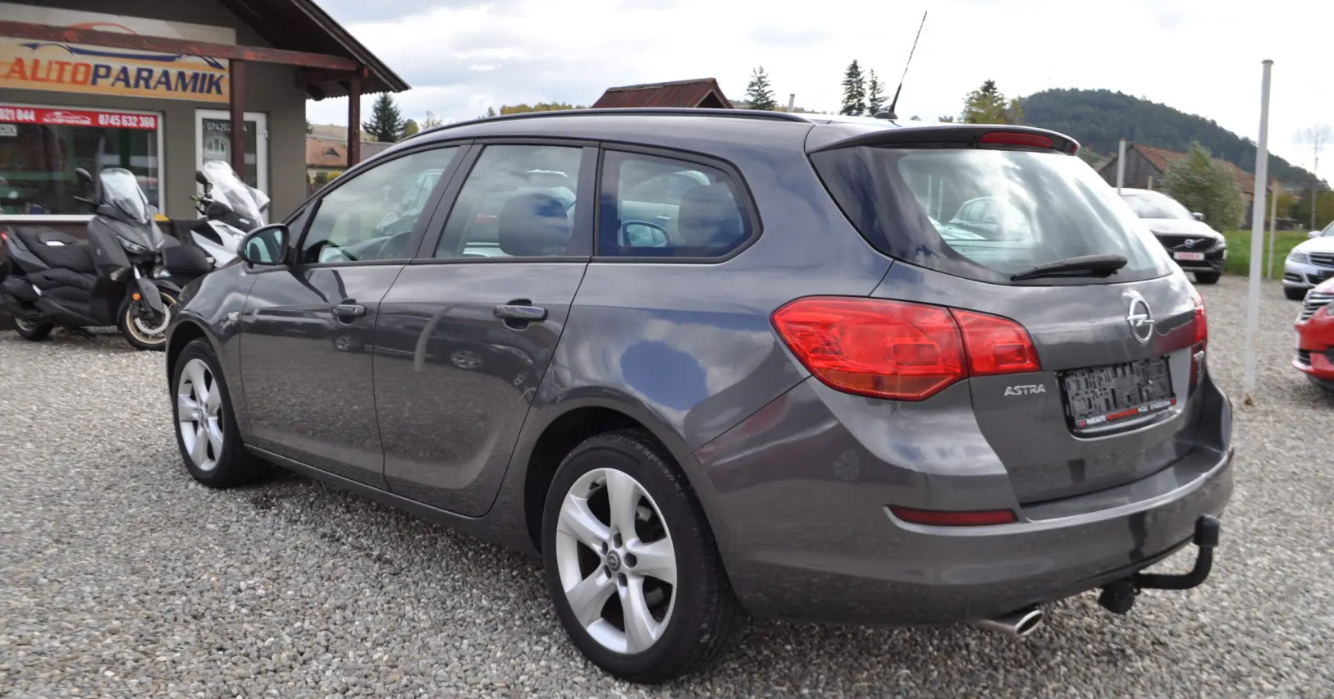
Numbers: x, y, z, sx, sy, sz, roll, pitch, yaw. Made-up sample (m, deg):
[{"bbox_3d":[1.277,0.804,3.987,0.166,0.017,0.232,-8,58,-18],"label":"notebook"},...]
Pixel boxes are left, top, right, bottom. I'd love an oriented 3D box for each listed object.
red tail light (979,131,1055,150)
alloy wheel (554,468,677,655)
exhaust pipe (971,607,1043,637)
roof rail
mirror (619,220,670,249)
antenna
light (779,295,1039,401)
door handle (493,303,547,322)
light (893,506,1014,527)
[{"bbox_3d":[0.922,-0.546,3.188,0.335,0.036,0.045,-6,10,-42],"label":"red tail light"},{"bbox_3d":[-0.076,0.543,3.237,0.190,0.480,0.480,-6,10,-42],"label":"alloy wheel"},{"bbox_3d":[0.780,0.627,2.850,0.082,0.062,0.145,-6,10,-42],"label":"exhaust pipe"},{"bbox_3d":[-0.260,-0.675,3.608,0.055,0.070,1.830,-6,10,-42],"label":"roof rail"},{"bbox_3d":[-0.110,-0.521,5.645,0.230,0.160,0.140,-6,10,-42],"label":"mirror"},{"bbox_3d":[0.658,-0.798,3.452,0.040,0.290,0.170,-6,10,-42],"label":"antenna"},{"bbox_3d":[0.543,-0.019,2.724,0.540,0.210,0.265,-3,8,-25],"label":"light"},{"bbox_3d":[-0.412,-0.101,3.373,0.050,0.042,0.225,-6,10,-42],"label":"door handle"},{"bbox_3d":[0.626,0.356,2.647,0.275,0.042,0.050,-1,8,-15],"label":"light"}]

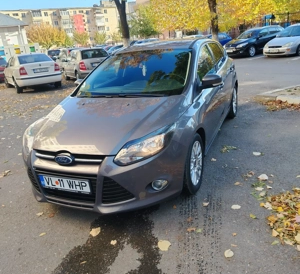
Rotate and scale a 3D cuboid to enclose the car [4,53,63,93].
[{"bbox_3d":[-5.151,-2.827,11.888,1.750,1.430,4.500,-18,23,-30],"label":"car"}]

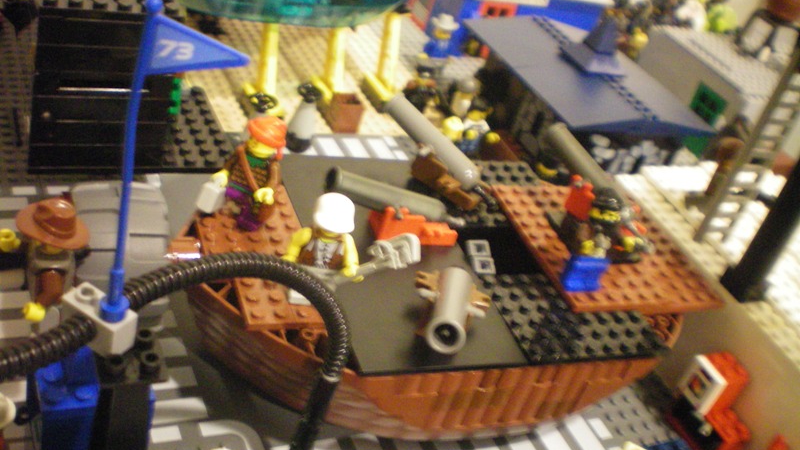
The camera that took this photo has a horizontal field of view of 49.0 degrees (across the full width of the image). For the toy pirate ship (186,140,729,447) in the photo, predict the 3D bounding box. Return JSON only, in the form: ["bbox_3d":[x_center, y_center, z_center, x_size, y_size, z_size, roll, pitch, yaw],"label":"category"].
[{"bbox_3d":[0.013,0.027,0.368,0.225,0.064,0.134,0,37,-25],"label":"toy pirate ship"}]

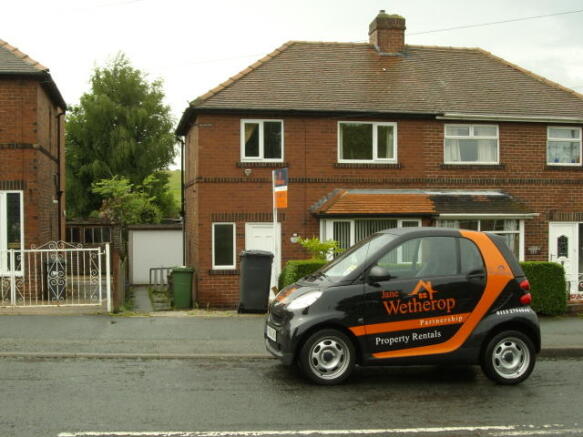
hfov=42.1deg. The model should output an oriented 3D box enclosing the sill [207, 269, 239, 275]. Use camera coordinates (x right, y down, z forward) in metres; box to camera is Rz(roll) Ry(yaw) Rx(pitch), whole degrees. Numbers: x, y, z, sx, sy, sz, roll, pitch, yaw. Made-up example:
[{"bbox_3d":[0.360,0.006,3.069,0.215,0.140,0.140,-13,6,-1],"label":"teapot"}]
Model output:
[{"bbox_3d":[-1.646,1.306,18.504,0.750,0.122,0.160,0,0,-12],"label":"sill"}]

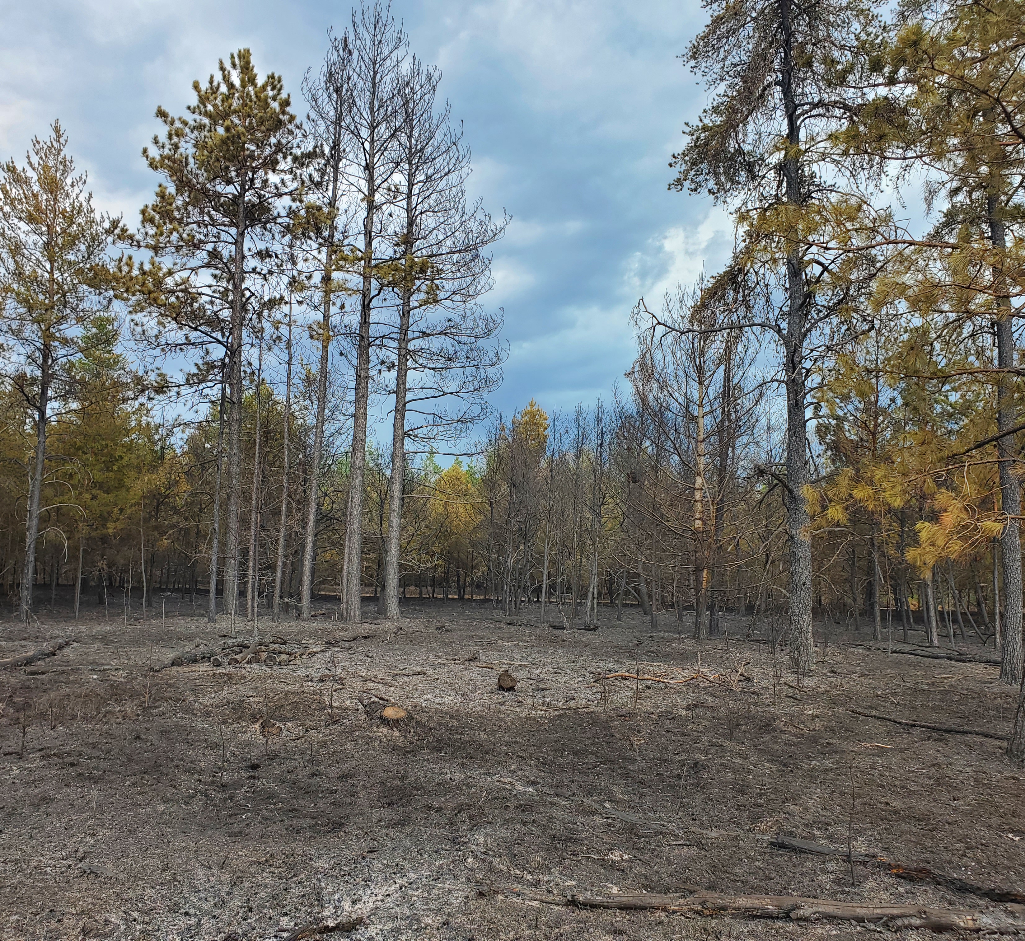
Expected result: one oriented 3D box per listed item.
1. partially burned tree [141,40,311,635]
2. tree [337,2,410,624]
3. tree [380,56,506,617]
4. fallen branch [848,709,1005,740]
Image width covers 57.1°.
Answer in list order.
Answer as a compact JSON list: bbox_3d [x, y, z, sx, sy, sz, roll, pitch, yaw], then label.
[{"bbox_3d":[-8.356,-4.501,28.978,5.382,17.936,5.382,3,-7,-16],"label":"partially burned tree"},{"bbox_3d":[-4.037,-5.103,28.341,2.460,19.098,2.572,2,-6,-9],"label":"tree"},{"bbox_3d":[-2.420,-4.493,29.479,4.015,17.959,4.015,2,-6,-7],"label":"tree"},{"bbox_3d":[4.566,2.780,10.414,0.110,0.060,1.944,5,-7,-32],"label":"fallen branch"}]

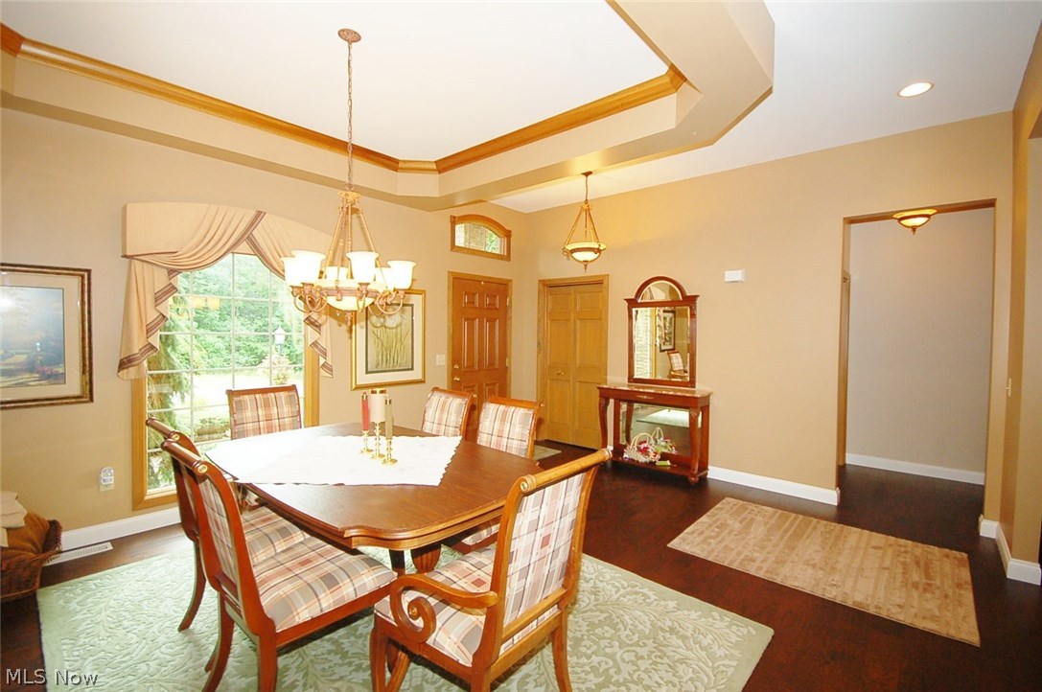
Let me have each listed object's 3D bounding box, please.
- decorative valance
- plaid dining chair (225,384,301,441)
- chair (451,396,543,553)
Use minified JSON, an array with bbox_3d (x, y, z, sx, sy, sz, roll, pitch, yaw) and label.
[{"bbox_3d":[-2.158,-0.380,3.330,0.160,1.320,1.380,2,2,41],"label":"decorative valance"},{"bbox_3d":[-1.792,0.819,3.145,0.620,0.980,0.580,2,2,41],"label":"plaid dining chair"},{"bbox_3d":[-0.248,0.838,2.402,0.500,1.030,0.630,2,2,44],"label":"chair"}]

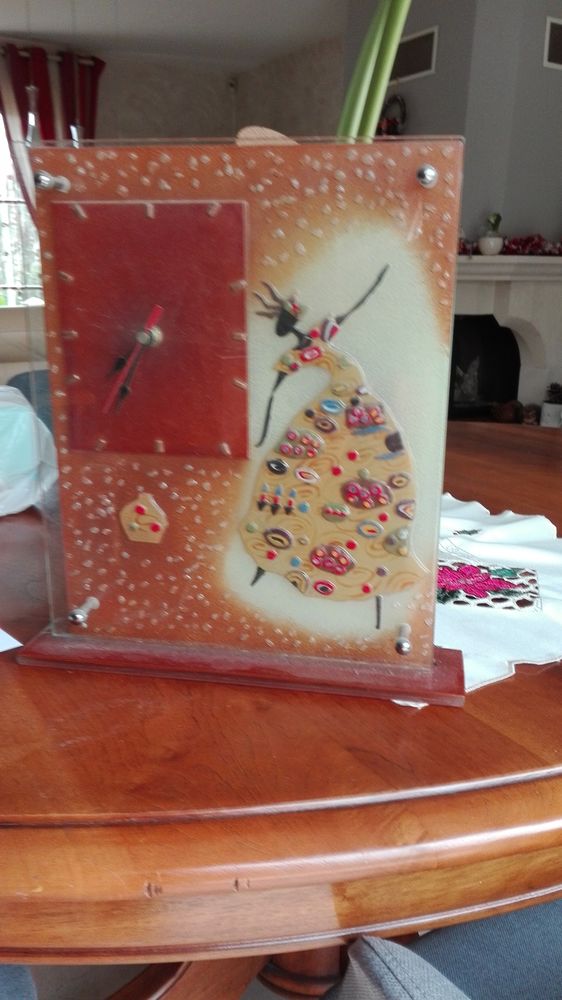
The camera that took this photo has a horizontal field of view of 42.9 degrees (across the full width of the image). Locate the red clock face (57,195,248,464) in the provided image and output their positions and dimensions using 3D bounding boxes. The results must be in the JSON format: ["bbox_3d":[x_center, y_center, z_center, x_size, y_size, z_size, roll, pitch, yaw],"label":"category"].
[{"bbox_3d":[-0.088,-0.112,0.483,0.133,0.168,0.010,3,16,9],"label":"red clock face"}]

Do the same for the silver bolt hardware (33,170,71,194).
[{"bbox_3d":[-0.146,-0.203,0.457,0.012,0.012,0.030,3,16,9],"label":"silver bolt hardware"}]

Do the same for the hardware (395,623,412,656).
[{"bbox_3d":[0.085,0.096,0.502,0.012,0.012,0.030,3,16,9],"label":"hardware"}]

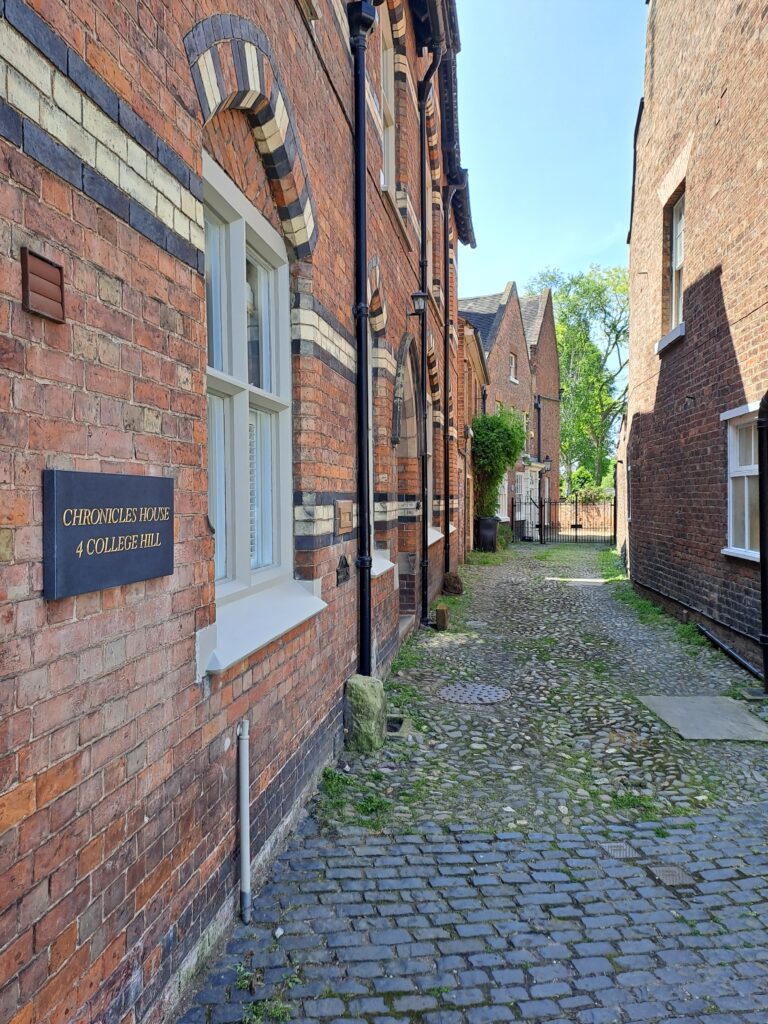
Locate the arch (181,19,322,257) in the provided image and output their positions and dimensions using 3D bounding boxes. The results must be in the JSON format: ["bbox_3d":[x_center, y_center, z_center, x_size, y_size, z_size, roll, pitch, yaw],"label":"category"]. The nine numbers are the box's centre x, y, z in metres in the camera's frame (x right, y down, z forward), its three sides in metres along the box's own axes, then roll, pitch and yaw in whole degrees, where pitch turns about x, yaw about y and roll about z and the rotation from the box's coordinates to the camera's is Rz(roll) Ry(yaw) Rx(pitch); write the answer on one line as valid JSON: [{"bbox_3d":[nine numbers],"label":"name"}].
[{"bbox_3d":[-0.578,-1.746,3.327,0.150,0.755,1.745,0,1,10],"label":"arch"}]

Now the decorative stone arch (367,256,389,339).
[{"bbox_3d":[-0.103,-1.805,6.056,0.150,0.555,0.930,0,1,10],"label":"decorative stone arch"}]

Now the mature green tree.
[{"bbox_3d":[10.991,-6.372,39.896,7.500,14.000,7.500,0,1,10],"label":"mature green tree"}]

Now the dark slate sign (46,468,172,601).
[{"bbox_3d":[-0.718,0.049,2.004,0.032,0.298,0.603,0,1,10],"label":"dark slate sign"}]

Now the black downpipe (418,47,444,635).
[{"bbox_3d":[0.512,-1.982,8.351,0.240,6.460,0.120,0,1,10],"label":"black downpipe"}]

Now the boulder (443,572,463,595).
[{"bbox_3d":[1.001,1.054,10.961,0.270,0.285,0.270,0,1,10],"label":"boulder"}]

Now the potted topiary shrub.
[{"bbox_3d":[3.025,-0.873,19.586,1.400,3.800,1.420,0,1,10],"label":"potted topiary shrub"}]

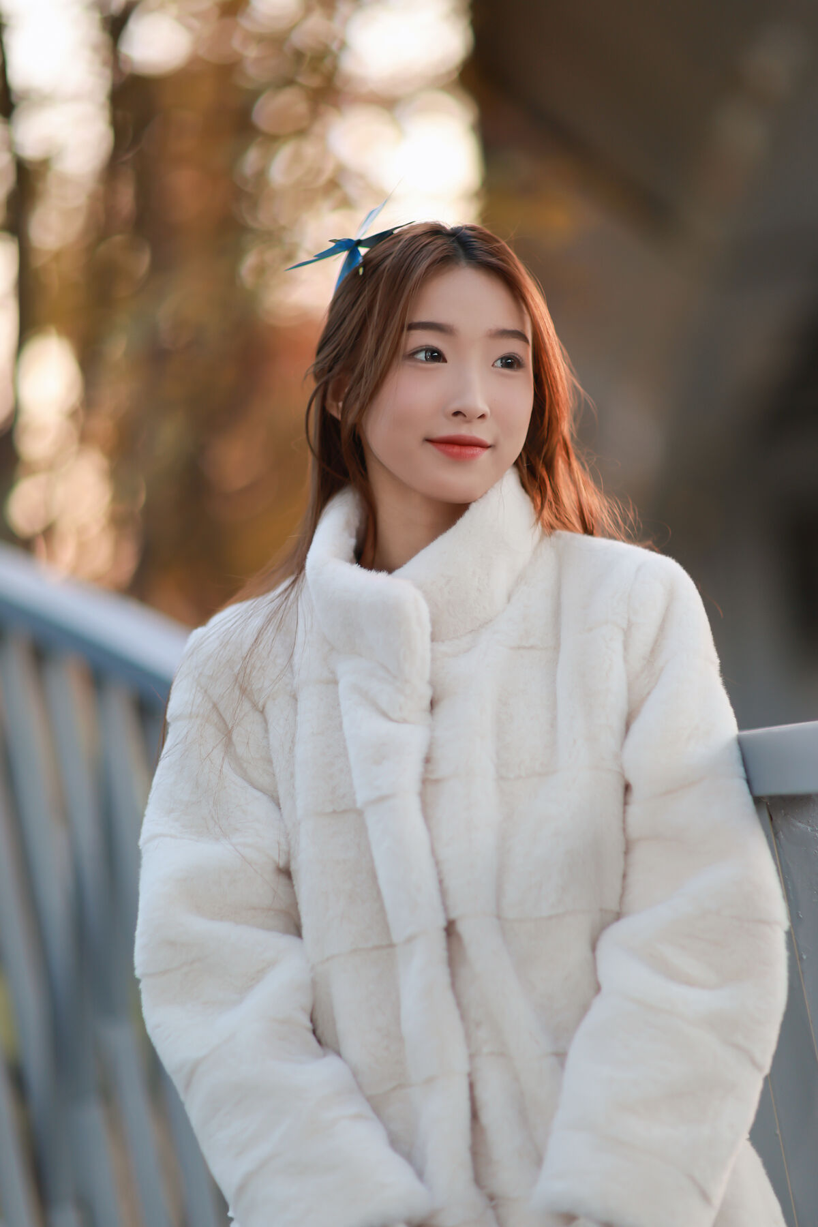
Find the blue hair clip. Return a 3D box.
[{"bbox_3d":[-0.046,-0.286,2.220,0.102,0.062,0.065,-17,1,14],"label":"blue hair clip"}]

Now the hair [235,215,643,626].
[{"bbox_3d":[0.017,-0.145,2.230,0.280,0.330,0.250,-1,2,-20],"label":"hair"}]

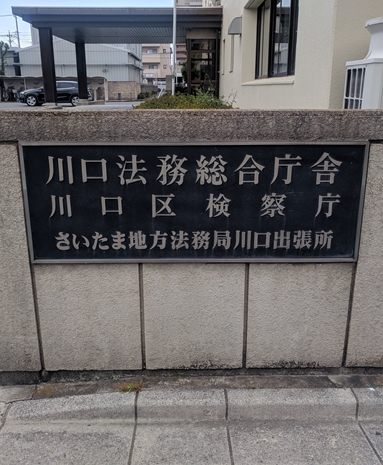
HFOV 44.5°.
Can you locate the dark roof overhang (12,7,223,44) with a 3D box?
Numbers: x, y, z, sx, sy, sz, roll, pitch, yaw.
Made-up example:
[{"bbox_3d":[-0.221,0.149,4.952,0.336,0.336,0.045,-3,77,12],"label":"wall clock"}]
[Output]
[{"bbox_3d":[-2.892,-9.533,22.024,8.018,0.642,8.560,0,17,-1],"label":"dark roof overhang"}]

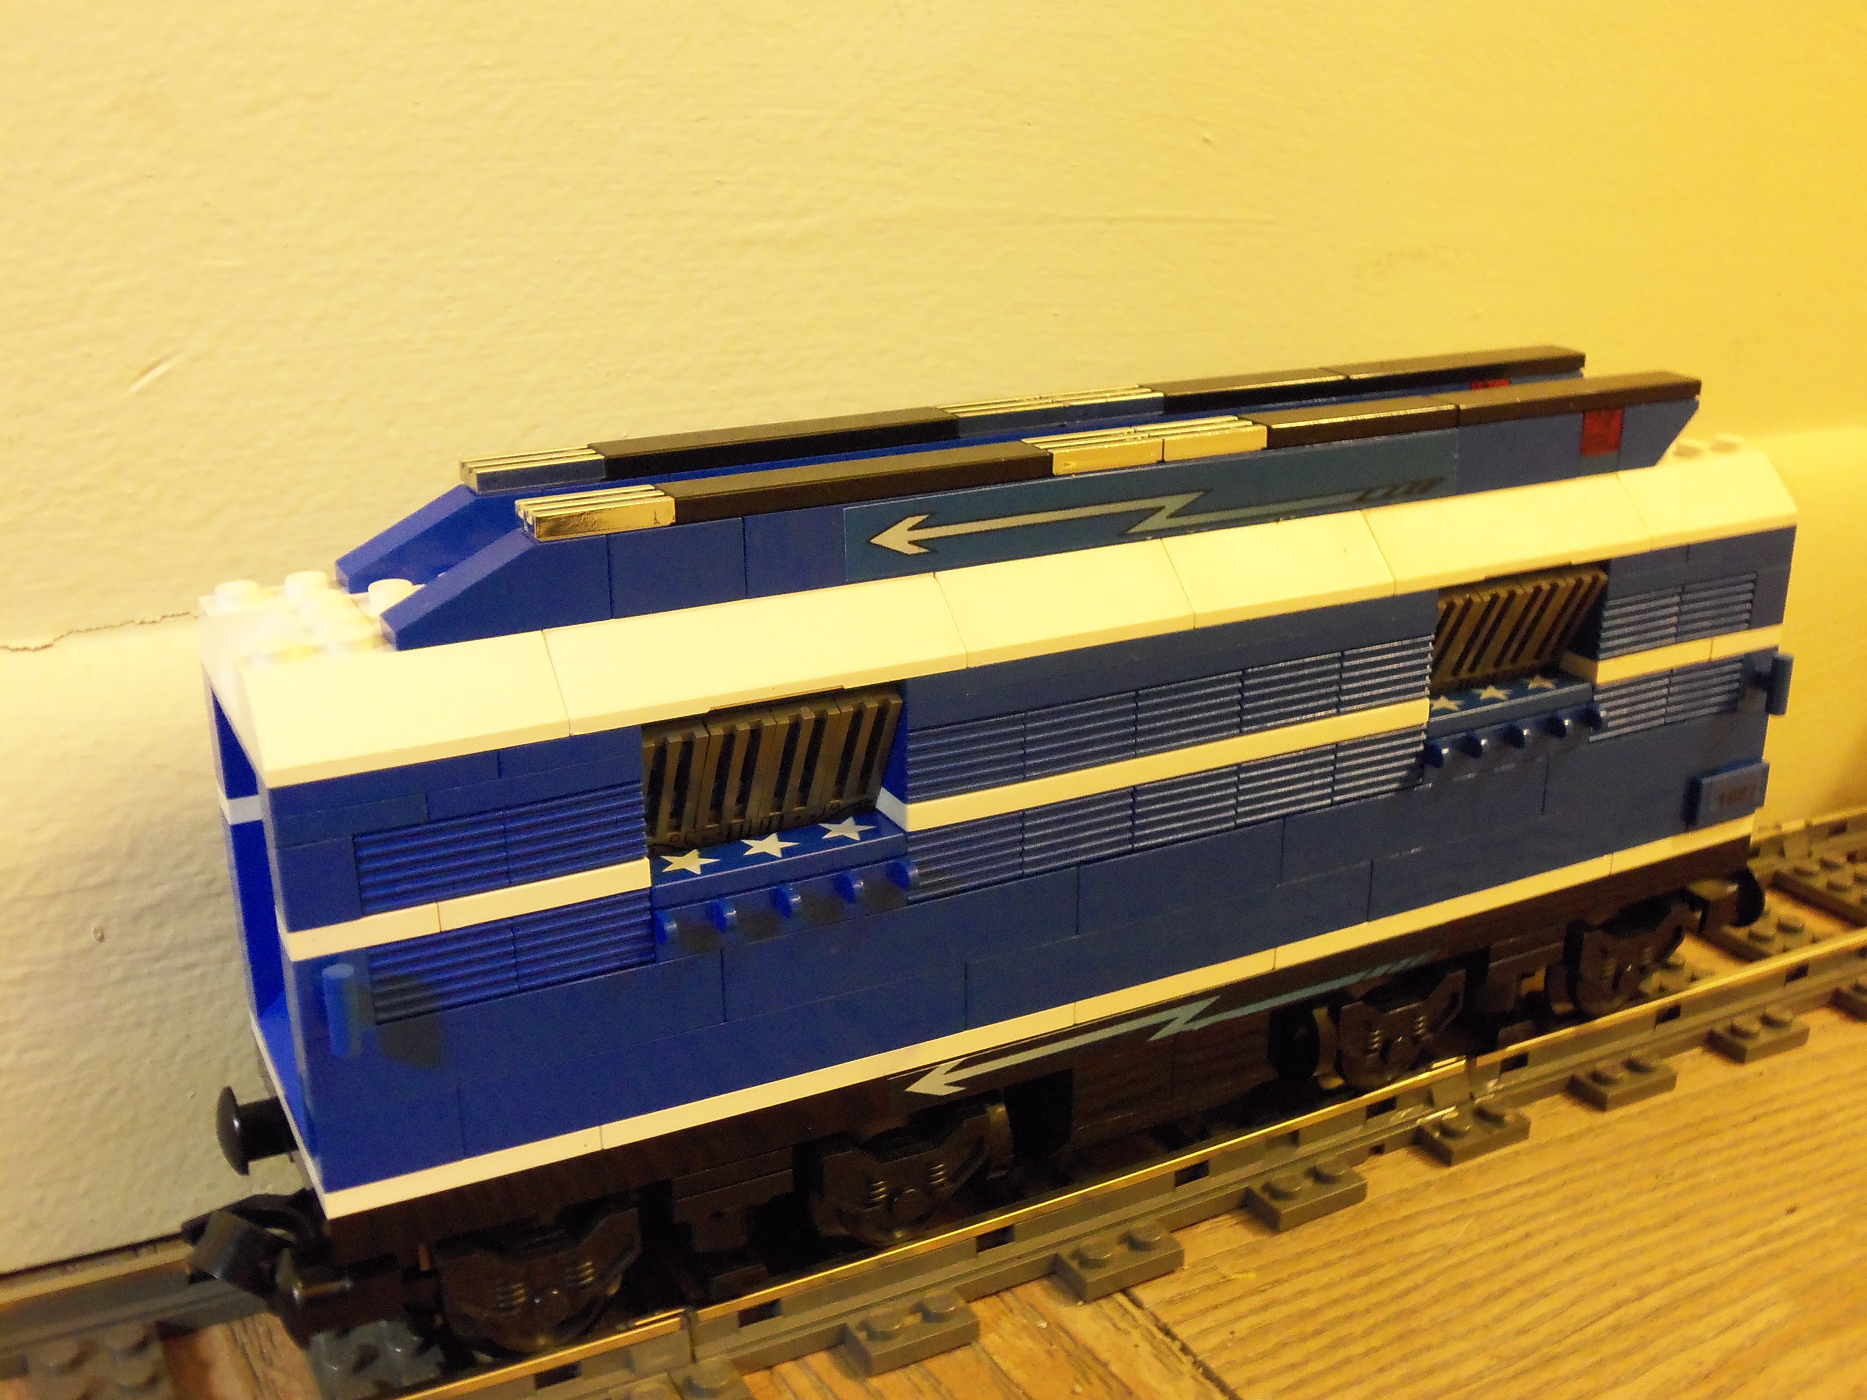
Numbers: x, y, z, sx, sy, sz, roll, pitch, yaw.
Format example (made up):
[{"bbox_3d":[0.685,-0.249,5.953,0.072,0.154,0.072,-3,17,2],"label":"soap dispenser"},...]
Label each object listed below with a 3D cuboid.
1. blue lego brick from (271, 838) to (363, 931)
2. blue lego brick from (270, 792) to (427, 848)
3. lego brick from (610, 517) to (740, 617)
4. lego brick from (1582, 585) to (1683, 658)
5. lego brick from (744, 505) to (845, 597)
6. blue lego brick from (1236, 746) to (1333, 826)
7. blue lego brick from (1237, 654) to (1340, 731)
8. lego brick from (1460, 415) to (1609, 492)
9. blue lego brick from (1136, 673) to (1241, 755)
[{"bbox_3d":[-0.064,0.018,0.207,0.008,0.010,0.008,-10,22,-26],"label":"blue lego brick"},{"bbox_3d":[-0.061,0.011,0.206,0.016,0.003,0.008,-10,22,-26],"label":"blue lego brick"},{"bbox_3d":[-0.030,-0.016,0.225,0.016,0.010,0.008,-10,22,-26],"label":"lego brick"},{"bbox_3d":[0.099,-0.012,0.288,0.016,0.010,0.008,-10,22,-26],"label":"lego brick"},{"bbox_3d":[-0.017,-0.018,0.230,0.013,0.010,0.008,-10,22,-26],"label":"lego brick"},{"bbox_3d":[0.044,0.010,0.266,0.016,0.010,0.008,-10,22,-26],"label":"blue lego brick"},{"bbox_3d":[0.044,-0.002,0.260,0.016,0.010,0.008,-10,22,-26],"label":"blue lego brick"},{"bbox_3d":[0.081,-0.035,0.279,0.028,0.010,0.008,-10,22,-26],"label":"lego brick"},{"bbox_3d":[0.030,0.001,0.255,0.016,0.010,0.008,-10,22,-26],"label":"blue lego brick"}]

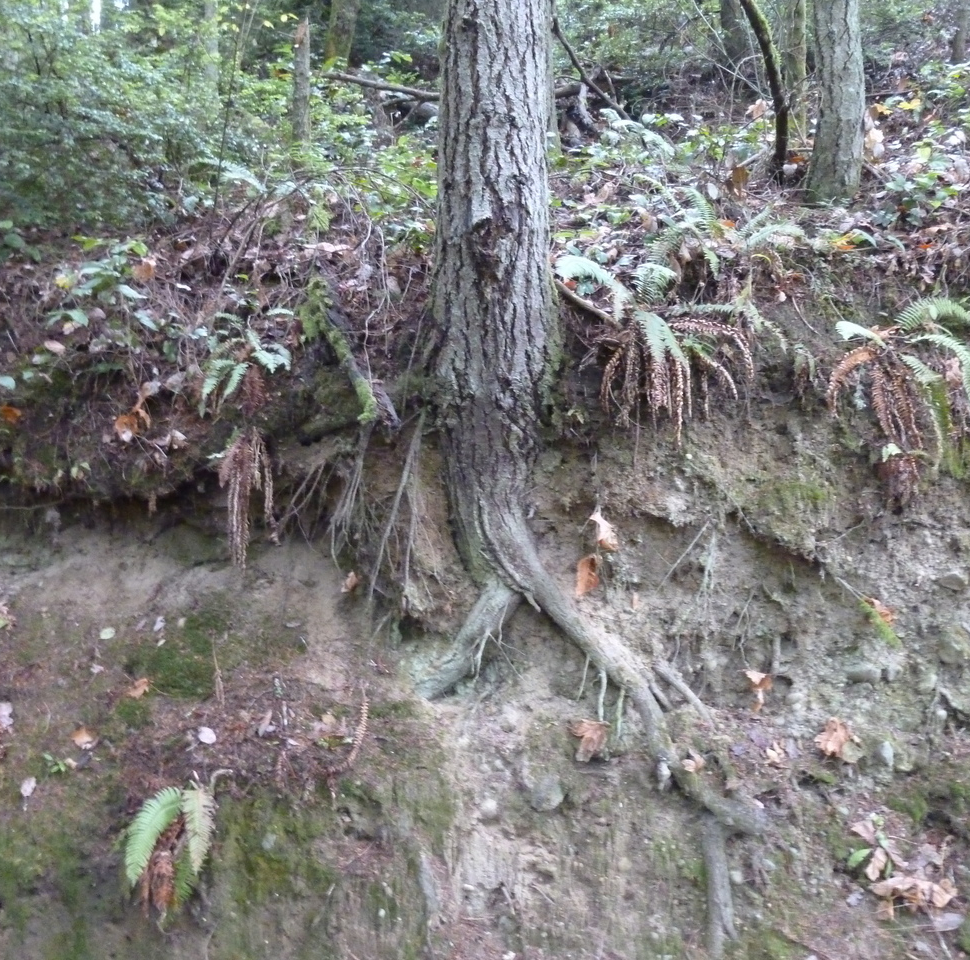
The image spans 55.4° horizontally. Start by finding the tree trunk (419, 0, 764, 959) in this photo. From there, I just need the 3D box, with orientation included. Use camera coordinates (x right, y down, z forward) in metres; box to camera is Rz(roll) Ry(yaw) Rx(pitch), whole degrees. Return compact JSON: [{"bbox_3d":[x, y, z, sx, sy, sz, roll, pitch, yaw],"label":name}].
[{"bbox_3d":[0.460,0.010,3.750,1.283,3.600,0.800,0,0,0],"label":"tree trunk"}]

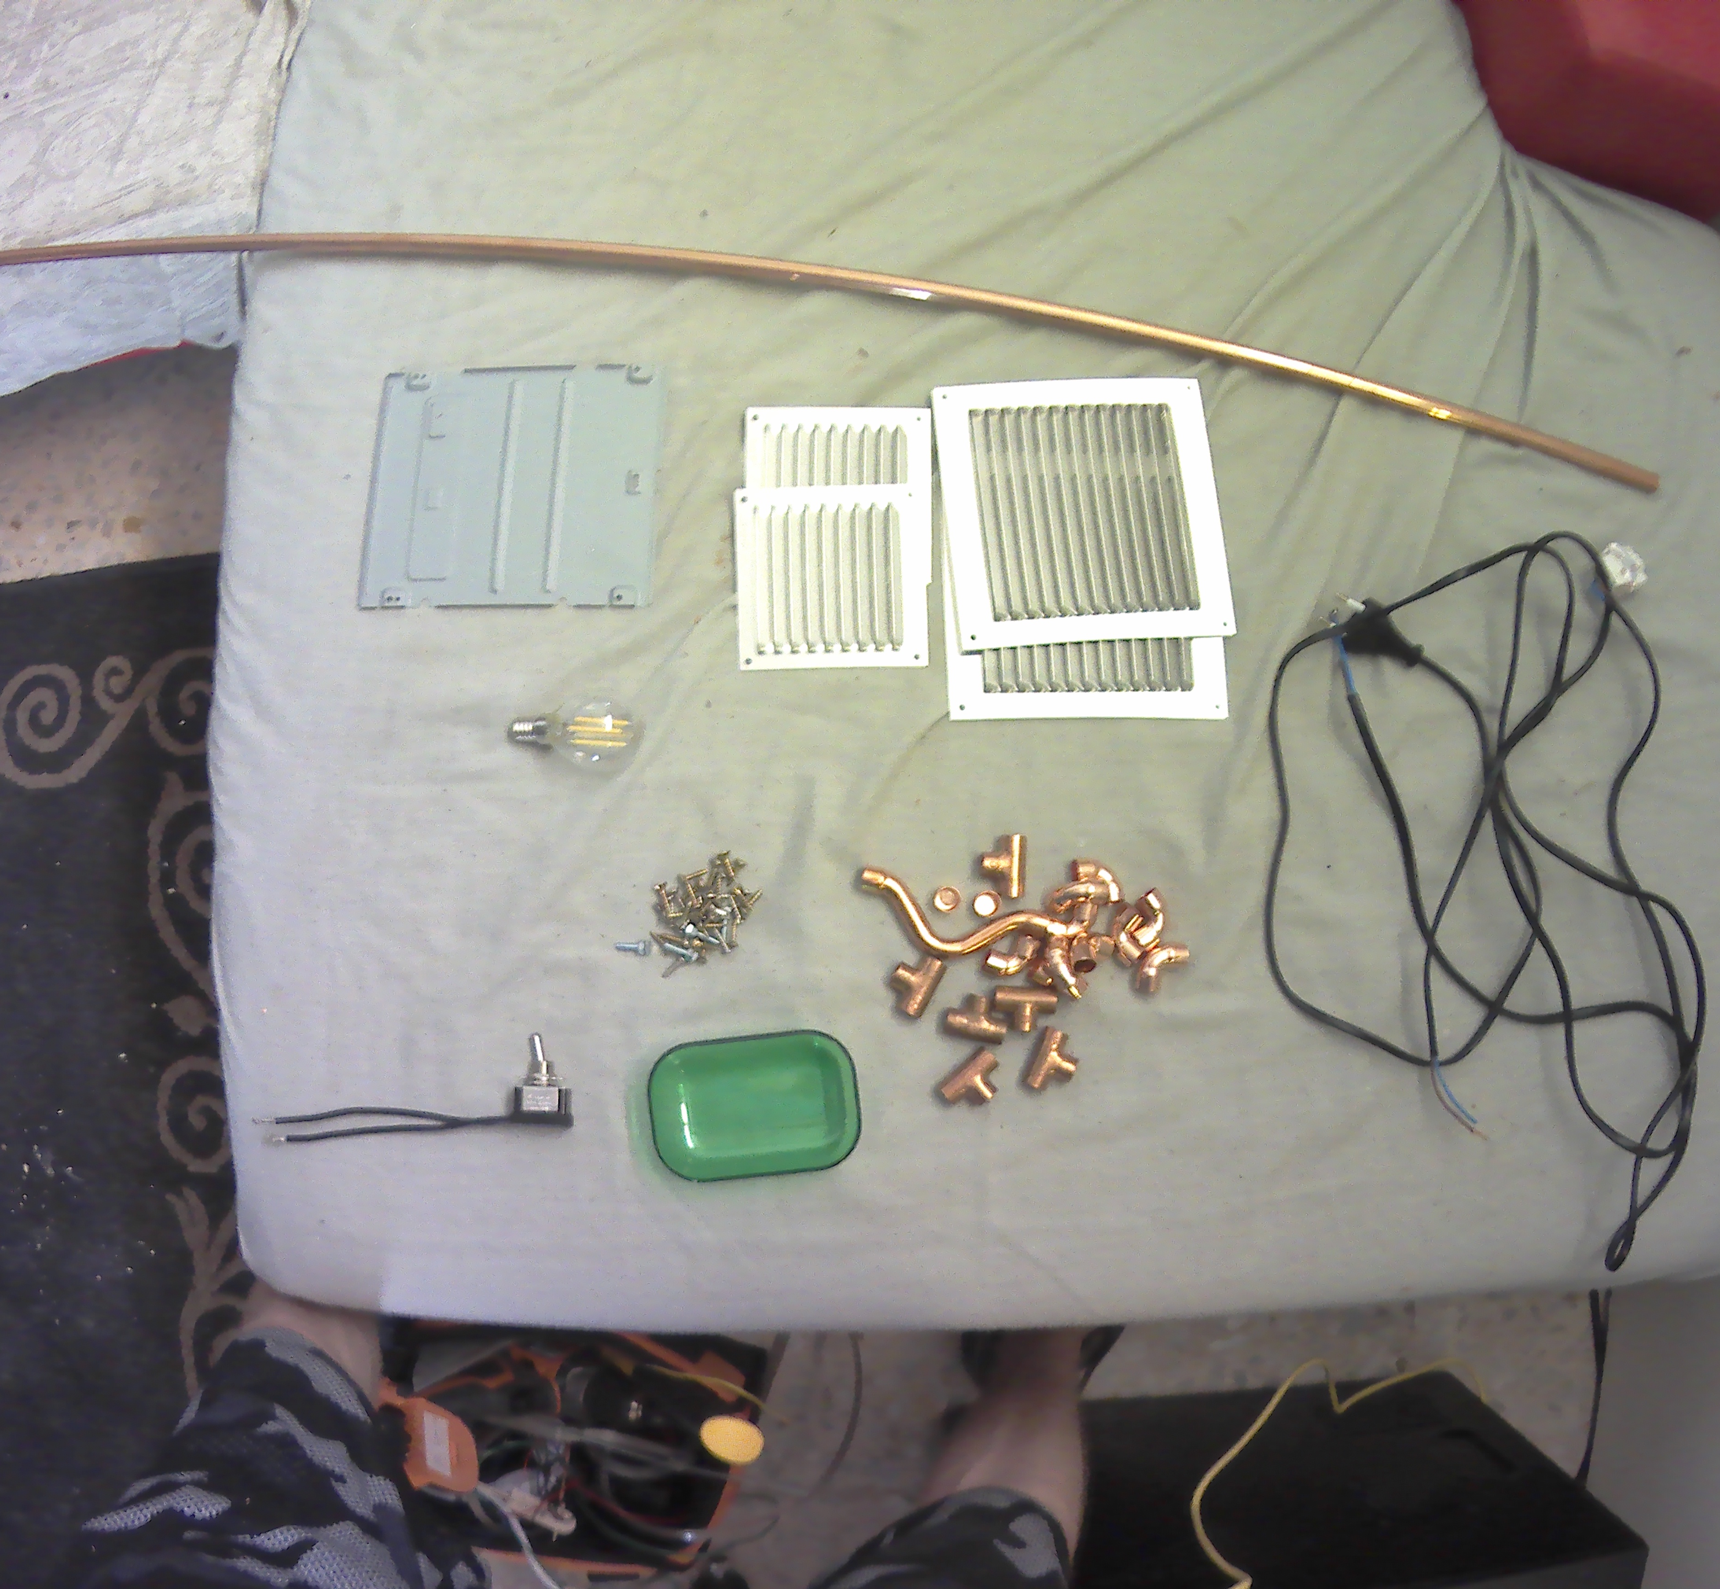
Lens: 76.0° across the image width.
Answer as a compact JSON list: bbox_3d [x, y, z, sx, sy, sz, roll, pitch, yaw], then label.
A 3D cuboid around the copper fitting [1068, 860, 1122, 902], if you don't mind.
[{"bbox_3d":[0.137,0.050,0.639,0.029,0.015,0.025,0,79,-1],"label":"copper fitting"}]

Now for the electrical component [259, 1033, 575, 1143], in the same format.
[{"bbox_3d":[-0.256,0.169,0.637,0.182,0.018,0.064,1,83,-1],"label":"electrical component"}]

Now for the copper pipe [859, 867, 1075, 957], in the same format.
[{"bbox_3d":[0.059,0.076,0.649,0.124,0.019,0.040,14,83,5],"label":"copper pipe"}]

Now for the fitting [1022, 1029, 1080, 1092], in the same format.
[{"bbox_3d":[0.112,0.153,0.631,0.025,0.015,0.035,22,84,2],"label":"fitting"}]

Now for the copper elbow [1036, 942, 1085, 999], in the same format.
[{"bbox_3d":[0.114,0.100,0.627,0.024,0.020,0.032,-29,85,-3],"label":"copper elbow"}]

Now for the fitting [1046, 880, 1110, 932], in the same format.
[{"bbox_3d":[0.125,0.064,0.632,0.027,0.027,0.013,11,54,-33],"label":"fitting"}]

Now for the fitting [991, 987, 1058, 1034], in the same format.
[{"bbox_3d":[0.099,0.127,0.650,0.037,0.017,0.027,2,83,-1],"label":"fitting"}]

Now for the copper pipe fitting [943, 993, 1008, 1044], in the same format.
[{"bbox_3d":[0.067,0.129,0.633,0.035,0.015,0.025,9,84,1],"label":"copper pipe fitting"}]

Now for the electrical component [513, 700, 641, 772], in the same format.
[{"bbox_3d":[-0.169,-0.035,0.653,0.078,0.045,0.045,-2,83,8],"label":"electrical component"}]

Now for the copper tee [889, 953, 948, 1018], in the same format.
[{"bbox_3d":[0.032,0.108,0.635,0.025,0.015,0.034,27,84,3],"label":"copper tee"}]

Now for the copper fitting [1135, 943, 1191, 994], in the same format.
[{"bbox_3d":[0.174,0.101,0.635,0.030,0.016,0.029,3,84,0],"label":"copper fitting"}]

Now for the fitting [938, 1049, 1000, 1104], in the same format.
[{"bbox_3d":[0.067,0.165,0.630,0.035,0.015,0.025,-42,85,-4],"label":"fitting"}]

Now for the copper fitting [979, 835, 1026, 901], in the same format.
[{"bbox_3d":[0.085,0.044,0.660,0.027,0.017,0.038,-1,83,-1],"label":"copper fitting"}]

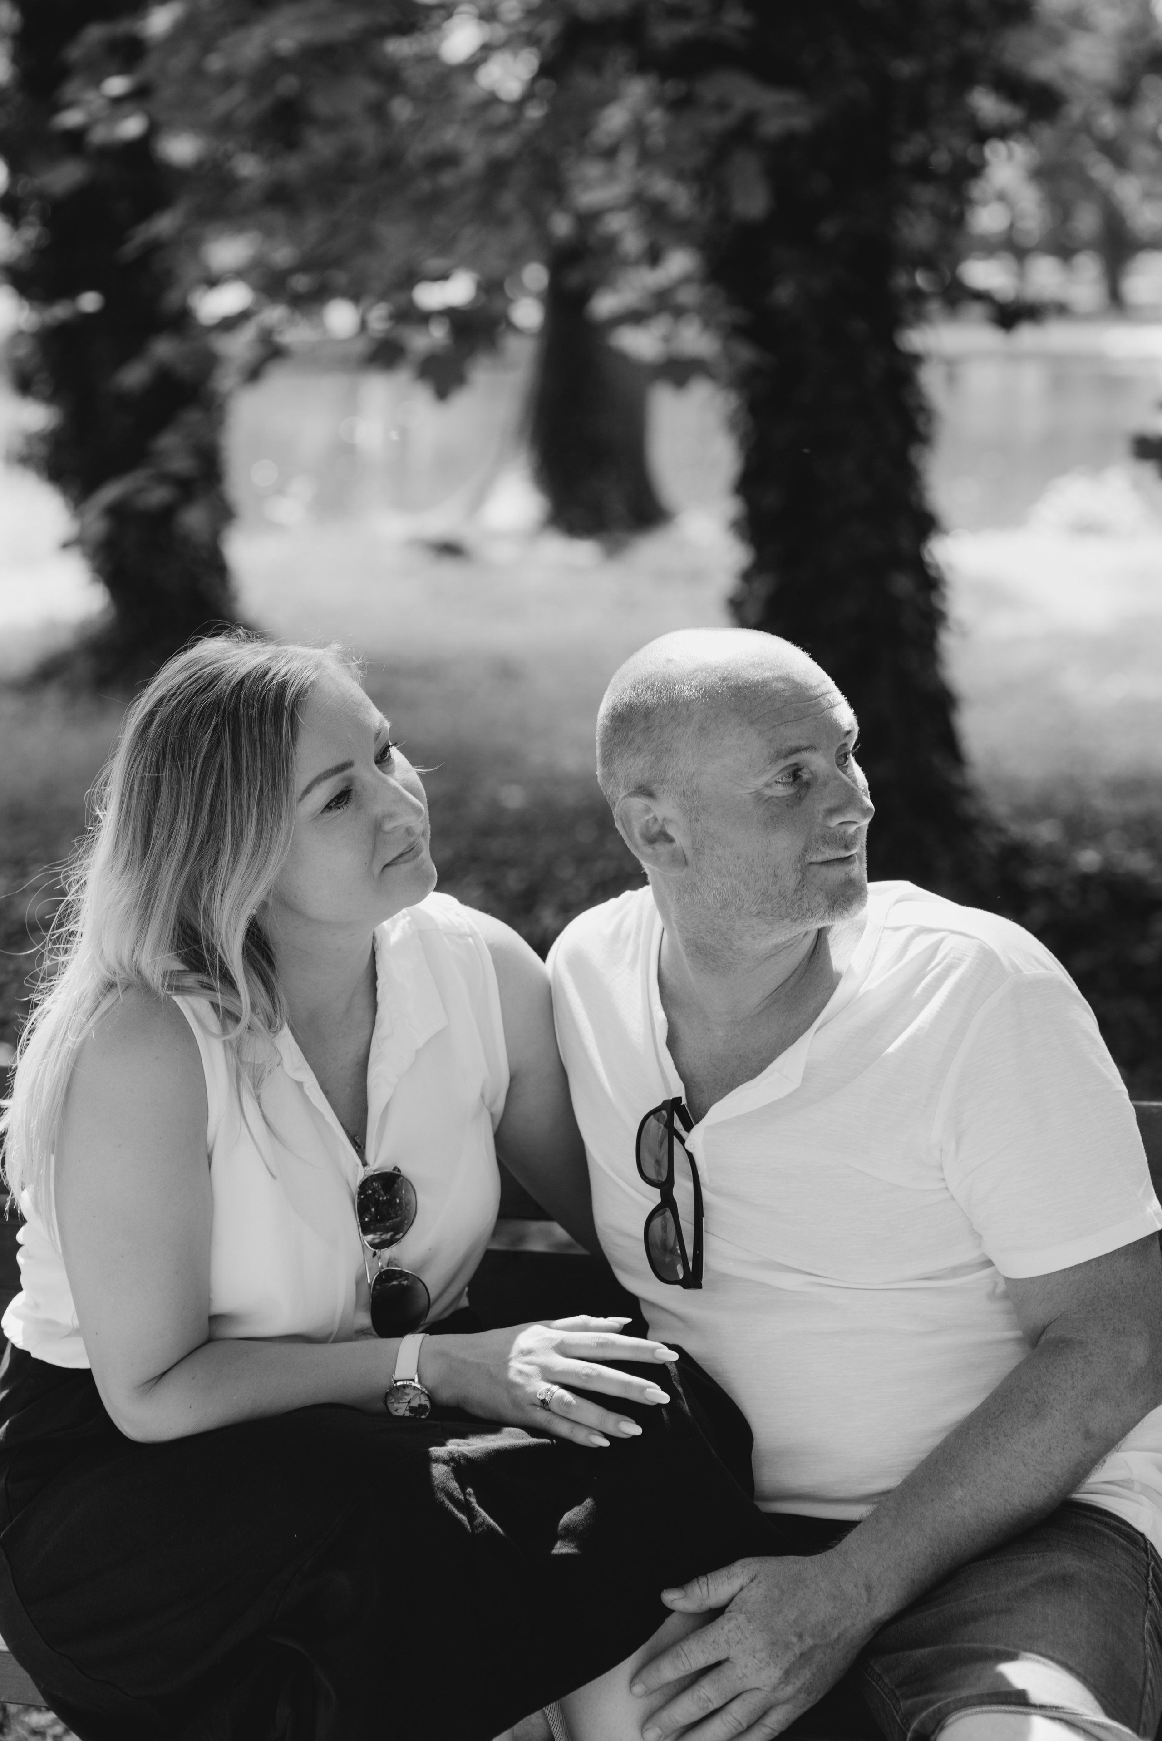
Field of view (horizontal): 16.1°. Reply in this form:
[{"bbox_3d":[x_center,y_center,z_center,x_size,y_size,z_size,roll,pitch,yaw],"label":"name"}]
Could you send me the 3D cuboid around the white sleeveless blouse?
[{"bbox_3d":[-0.244,0.195,3.120,0.380,0.380,0.270,-7,23,-39],"label":"white sleeveless blouse"}]

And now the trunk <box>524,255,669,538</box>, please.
[{"bbox_3d":[0.089,-2.528,21.500,0.680,1.580,0.660,0,8,0],"label":"trunk"}]

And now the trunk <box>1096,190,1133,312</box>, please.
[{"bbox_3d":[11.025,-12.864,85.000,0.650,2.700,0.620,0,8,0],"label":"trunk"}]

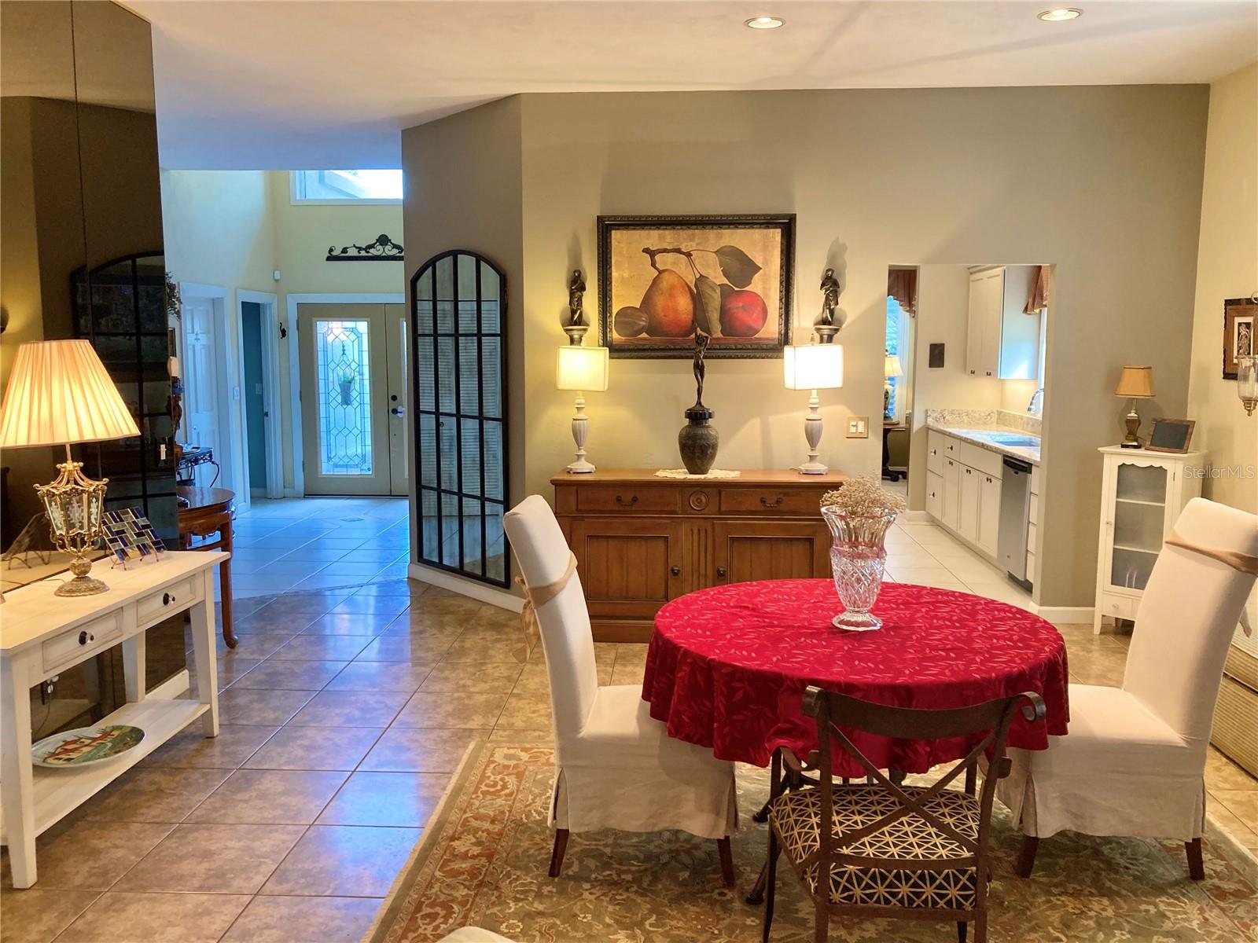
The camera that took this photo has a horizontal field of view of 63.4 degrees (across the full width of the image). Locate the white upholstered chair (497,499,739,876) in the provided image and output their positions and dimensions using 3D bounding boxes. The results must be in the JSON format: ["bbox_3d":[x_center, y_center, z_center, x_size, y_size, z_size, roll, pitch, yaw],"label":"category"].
[{"bbox_3d":[-0.009,0.662,3.253,0.700,1.125,0.480,0,7,5],"label":"white upholstered chair"}]

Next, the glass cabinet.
[{"bbox_3d":[2.853,0.407,5.601,0.300,1.052,0.455,-6,9,-41],"label":"glass cabinet"}]

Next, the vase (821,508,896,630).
[{"bbox_3d":[0.711,0.303,3.177,0.235,0.353,0.235,0,7,3],"label":"vase"}]

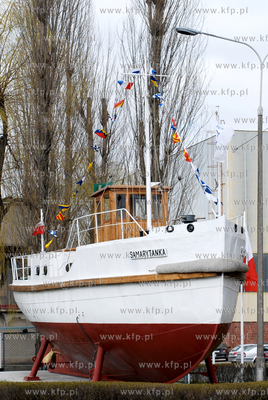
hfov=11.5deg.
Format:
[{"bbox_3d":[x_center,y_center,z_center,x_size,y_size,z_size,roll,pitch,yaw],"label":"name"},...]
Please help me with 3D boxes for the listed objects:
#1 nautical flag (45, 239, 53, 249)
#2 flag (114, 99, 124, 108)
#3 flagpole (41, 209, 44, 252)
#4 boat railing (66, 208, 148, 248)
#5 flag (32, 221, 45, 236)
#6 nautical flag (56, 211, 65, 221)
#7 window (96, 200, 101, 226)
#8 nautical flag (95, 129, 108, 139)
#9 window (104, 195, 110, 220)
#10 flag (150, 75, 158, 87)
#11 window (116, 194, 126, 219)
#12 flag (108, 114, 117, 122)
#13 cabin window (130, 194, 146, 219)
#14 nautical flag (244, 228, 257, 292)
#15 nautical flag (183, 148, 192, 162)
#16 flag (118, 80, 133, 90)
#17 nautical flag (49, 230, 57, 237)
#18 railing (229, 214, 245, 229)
[{"bbox_3d":[-2.928,1.505,46.000,0.280,0.330,0.140,0,-6,0],"label":"nautical flag"},{"bbox_3d":[-0.433,-2.873,39.884,0.329,0.299,0.070,0,-6,9],"label":"flag"},{"bbox_3d":[-3.152,1.061,46.000,0.070,1.500,0.070,-1,-5,0],"label":"flagpole"},{"bbox_3d":[-0.817,0.817,37.600,0.400,0.850,4.700,3,-7,-28],"label":"boat railing"},{"bbox_3d":[-3.326,0.992,46.500,0.420,0.520,0.180,0,-6,0],"label":"flag"},{"bbox_3d":[-2.500,0.543,45.600,0.310,0.320,0.100,-1,-6,15],"label":"nautical flag"},{"bbox_3d":[-1.115,0.429,42.400,0.060,0.780,0.480,3,-6,-20],"label":"window"},{"bbox_3d":[-0.999,-2.044,41.045,0.400,0.323,0.070,0,-6,9],"label":"nautical flag"},{"bbox_3d":[-0.873,0.247,44.000,0.060,0.830,0.360,3,-7,-32],"label":"window"},{"bbox_3d":[0.598,-3.387,38.000,0.256,0.327,0.070,0,-6,9],"label":"flag"},{"bbox_3d":[-0.384,0.215,41.000,0.320,0.750,0.060,3,-6,-20],"label":"window"},{"bbox_3d":[-0.540,-2.057,33.700,0.220,0.210,0.080,0,-5,0],"label":"flag"},{"bbox_3d":[0.141,0.191,39.300,0.530,0.720,0.060,2,-6,-21],"label":"cabin window"},{"bbox_3d":[4.136,2.077,47.000,0.600,2.300,0.350,-1,-6,11],"label":"nautical flag"},{"bbox_3d":[1.527,-1.269,37.900,0.280,0.410,0.100,0,-5,10],"label":"nautical flag"},{"bbox_3d":[-0.235,-3.363,39.219,0.426,0.294,0.070,0,-6,9],"label":"flag"},{"bbox_3d":[-2.772,1.157,45.700,0.290,0.240,0.140,0,-6,0],"label":"nautical flag"},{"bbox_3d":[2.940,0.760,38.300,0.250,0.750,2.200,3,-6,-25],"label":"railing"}]

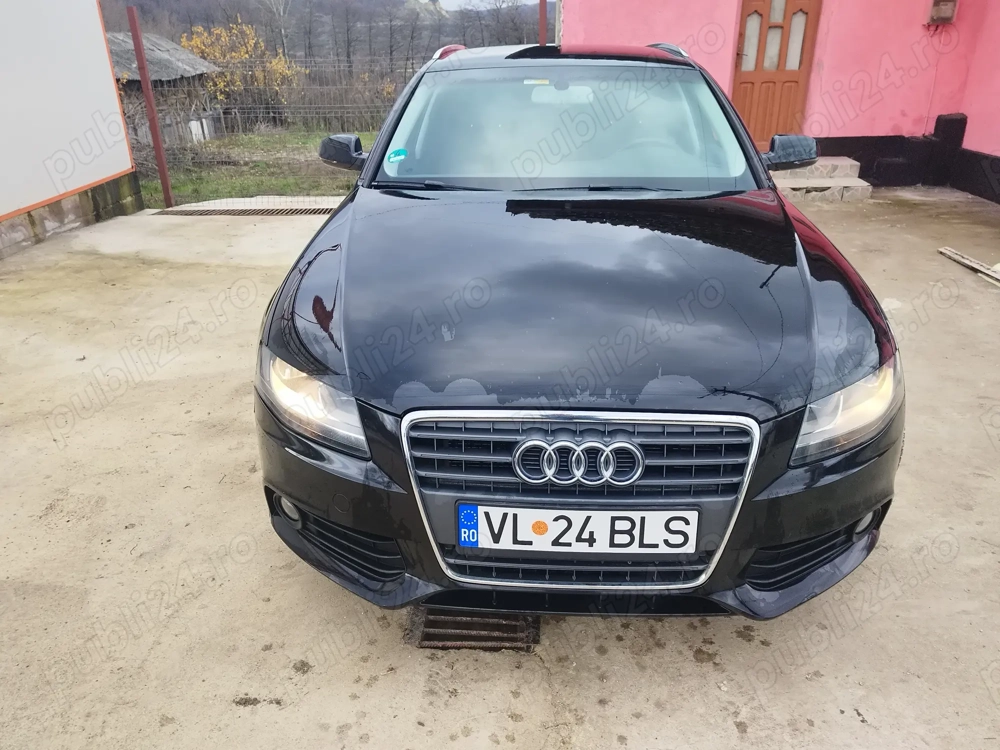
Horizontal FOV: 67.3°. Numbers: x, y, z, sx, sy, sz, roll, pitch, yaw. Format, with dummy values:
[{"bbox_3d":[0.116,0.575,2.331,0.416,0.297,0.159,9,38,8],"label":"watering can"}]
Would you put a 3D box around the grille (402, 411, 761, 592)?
[{"bbox_3d":[0.173,0.273,1.674,0.785,0.440,0.120,1,17,3],"label":"grille"}]

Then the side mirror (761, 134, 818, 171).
[{"bbox_3d":[1.149,-0.889,2.986,0.225,0.135,0.140,1,25,3],"label":"side mirror"}]

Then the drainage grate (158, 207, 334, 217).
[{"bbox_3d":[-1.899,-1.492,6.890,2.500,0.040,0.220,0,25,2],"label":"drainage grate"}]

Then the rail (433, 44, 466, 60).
[{"bbox_3d":[-0.248,-1.805,4.164,0.060,0.100,1.850,1,25,3],"label":"rail"}]

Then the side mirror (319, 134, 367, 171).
[{"bbox_3d":[-0.639,-0.913,3.075,0.225,0.135,0.140,1,25,3],"label":"side mirror"}]

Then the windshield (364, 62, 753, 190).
[{"bbox_3d":[0.249,-0.951,2.899,1.460,0.180,0.870,1,55,3],"label":"windshield"}]

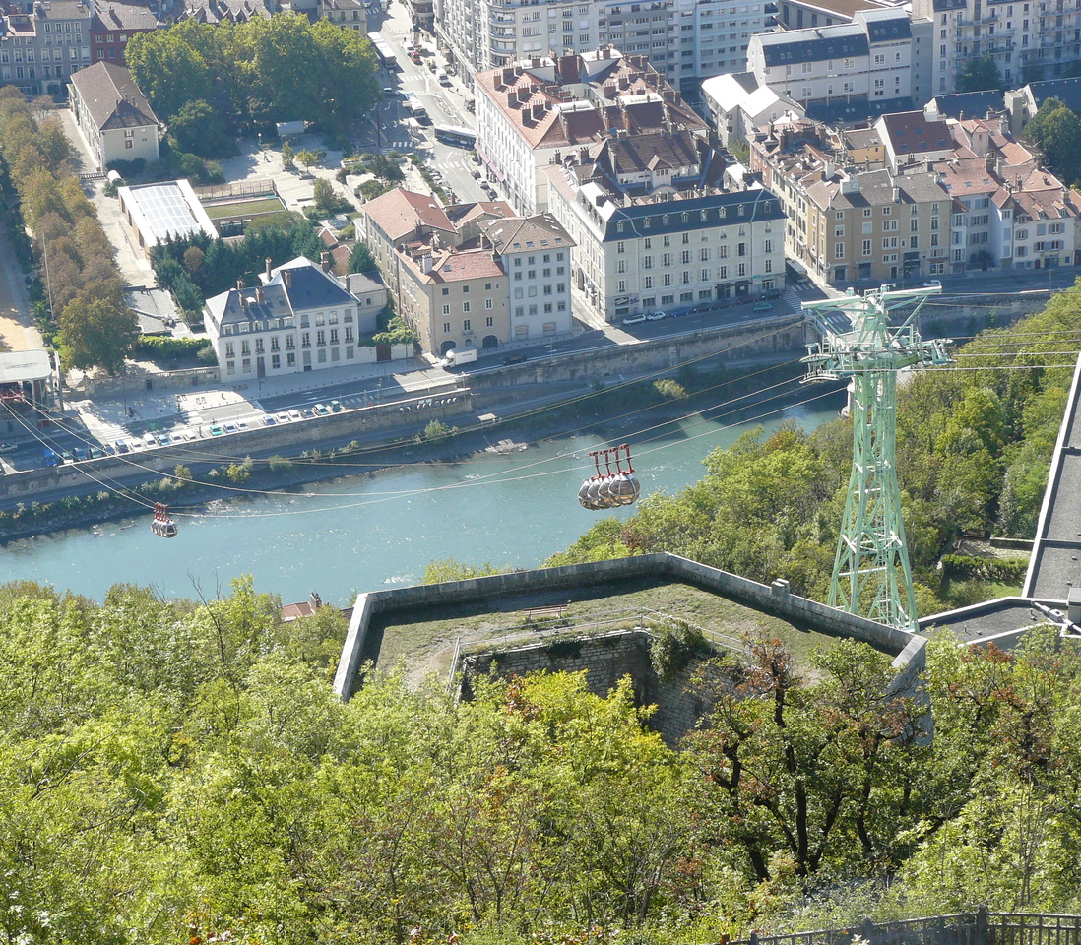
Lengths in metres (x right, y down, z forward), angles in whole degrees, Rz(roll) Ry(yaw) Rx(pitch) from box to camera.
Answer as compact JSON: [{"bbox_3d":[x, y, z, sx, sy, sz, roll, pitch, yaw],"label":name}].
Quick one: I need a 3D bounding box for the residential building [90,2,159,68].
[{"bbox_3d":[-90.580,-93.620,826.540,14.400,19.500,13.000,-2,25,-1],"label":"residential building"}]

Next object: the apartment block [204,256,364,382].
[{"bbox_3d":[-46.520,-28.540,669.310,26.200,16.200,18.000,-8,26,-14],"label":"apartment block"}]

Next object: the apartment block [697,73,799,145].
[{"bbox_3d":[44.370,-75.690,789.890,16.000,11.300,22.500,-8,26,-14],"label":"apartment block"}]

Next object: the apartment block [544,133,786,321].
[{"bbox_3d":[23.210,-48.560,722.080,36.000,20.500,43.500,-8,26,-14],"label":"apartment block"}]

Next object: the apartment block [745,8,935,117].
[{"bbox_3d":[63.240,-85.390,795.730,37.000,23.000,9.500,-8,26,-14],"label":"apartment block"}]

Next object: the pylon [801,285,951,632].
[{"bbox_3d":[19.990,-0.920,227.120,8.800,22.300,5.000,-7,25,-11],"label":"pylon"}]

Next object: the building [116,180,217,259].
[{"bbox_3d":[-71.190,-47.810,725.500,13.500,4.800,32.300,-8,26,-14],"label":"building"}]

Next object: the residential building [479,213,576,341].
[{"bbox_3d":[-2.230,-36.580,680.740,13.600,19.000,16.000,-8,26,-14],"label":"residential building"}]

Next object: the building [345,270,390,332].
[{"bbox_3d":[-32.210,-30.650,681.310,9.000,9.200,7.000,-8,26,-14],"label":"building"}]

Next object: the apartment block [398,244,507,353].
[{"bbox_3d":[-16.190,-34.170,699.360,14.800,15.600,20.000,-9,26,-16],"label":"apartment block"}]

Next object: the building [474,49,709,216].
[{"bbox_3d":[9.810,-69.170,765.280,36.500,22.000,47.000,-8,26,-14],"label":"building"}]

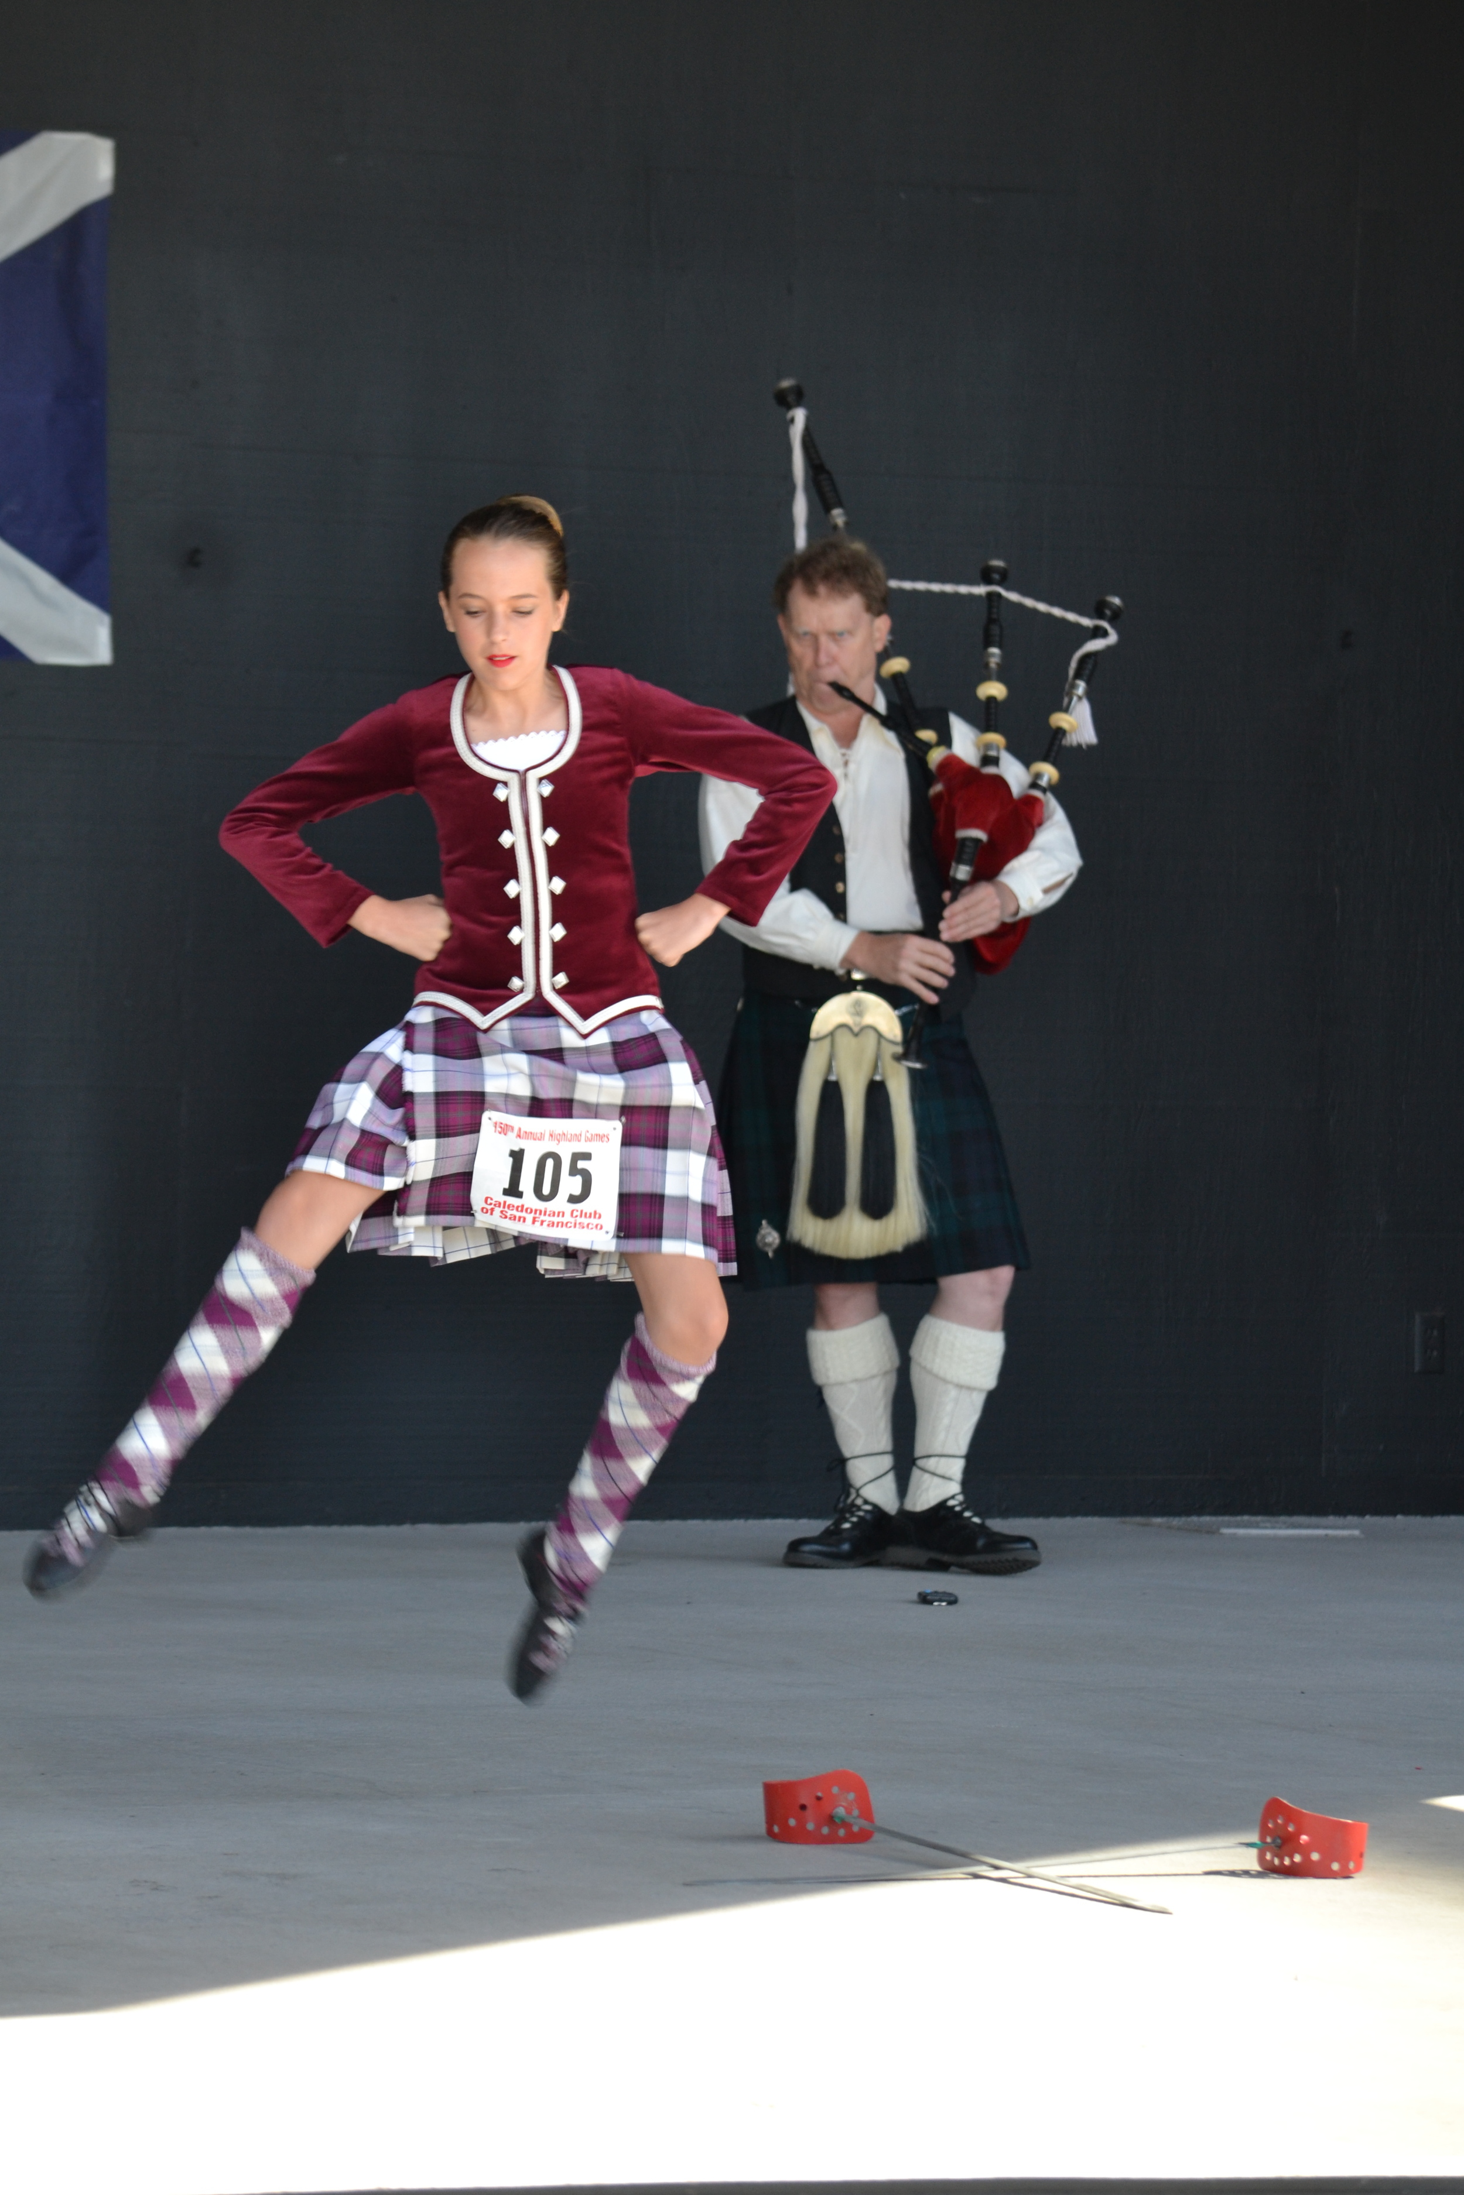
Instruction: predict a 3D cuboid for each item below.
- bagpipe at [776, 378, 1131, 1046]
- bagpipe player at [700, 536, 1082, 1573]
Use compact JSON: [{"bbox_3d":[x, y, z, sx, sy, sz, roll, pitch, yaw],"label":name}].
[{"bbox_3d":[0.375,-0.663,18.350,0.600,1.170,0.480,0,4,7],"label":"bagpipe"},{"bbox_3d":[0.274,-0.076,18.400,0.660,1.780,0.480,0,4,7],"label":"bagpipe player"}]

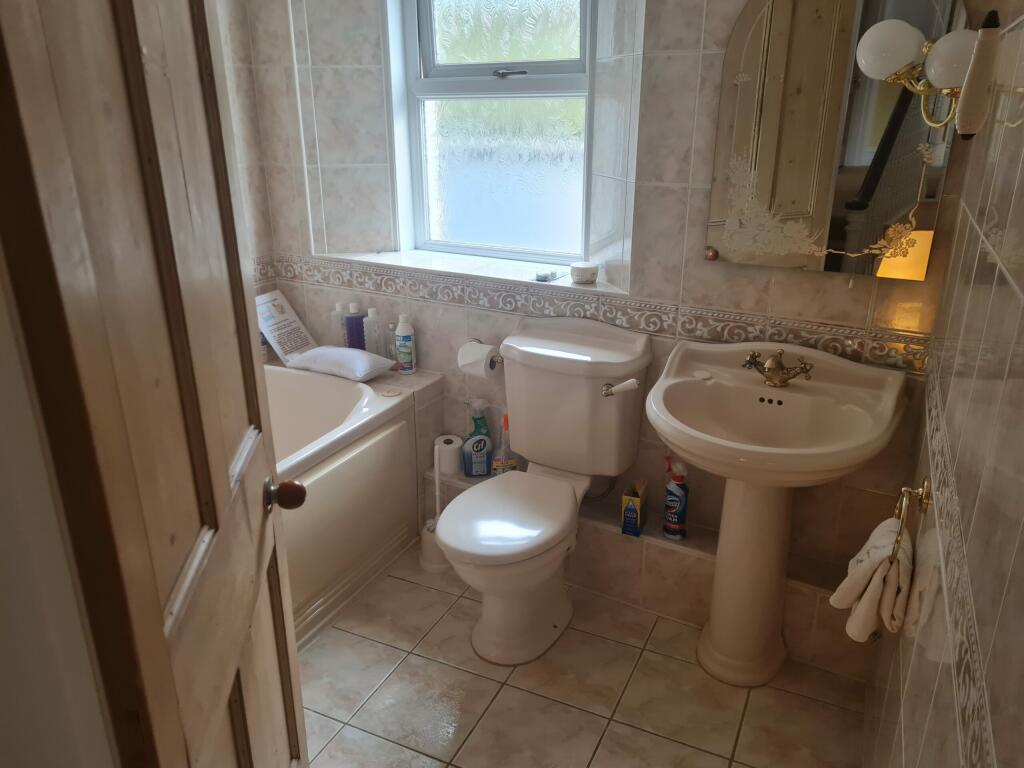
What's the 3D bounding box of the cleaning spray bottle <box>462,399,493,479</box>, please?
[{"bbox_3d":[-0.109,0.183,2.576,0.105,0.268,0.060,2,21,3],"label":"cleaning spray bottle"}]

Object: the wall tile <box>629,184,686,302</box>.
[{"bbox_3d":[0.414,-0.391,2.172,0.154,0.332,0.010,11,22,28],"label":"wall tile"}]

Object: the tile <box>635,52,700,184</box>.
[{"bbox_3d":[0.423,-0.723,2.098,0.158,0.341,0.012,11,22,29],"label":"tile"}]

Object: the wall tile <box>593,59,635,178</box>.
[{"bbox_3d":[0.303,-0.789,2.284,0.010,0.336,0.268,-5,21,-15],"label":"wall tile"}]

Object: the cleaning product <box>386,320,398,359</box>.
[{"bbox_3d":[-0.434,-0.139,2.790,0.042,0.171,0.040,6,20,15],"label":"cleaning product"}]

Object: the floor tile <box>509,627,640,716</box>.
[{"bbox_3d":[0.180,0.793,2.149,0.297,0.010,0.297,10,22,23],"label":"floor tile"}]

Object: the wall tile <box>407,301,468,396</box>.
[{"bbox_3d":[-0.256,-0.122,2.678,0.247,0.329,0.010,11,22,28],"label":"wall tile"}]

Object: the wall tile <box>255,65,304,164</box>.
[{"bbox_3d":[-0.821,-0.948,2.726,0.202,0.330,0.010,11,22,28],"label":"wall tile"}]

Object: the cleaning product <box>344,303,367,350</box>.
[{"bbox_3d":[-0.543,-0.176,2.695,0.068,0.222,0.055,3,21,6],"label":"cleaning product"}]

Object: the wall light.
[{"bbox_3d":[0.844,-0.645,1.601,0.255,0.210,0.200,9,22,24],"label":"wall light"}]

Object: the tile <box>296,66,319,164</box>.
[{"bbox_3d":[-0.707,-0.930,2.682,0.054,0.330,0.010,-2,20,-7],"label":"tile"}]

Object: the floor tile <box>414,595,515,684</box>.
[{"bbox_3d":[-0.089,0.748,2.261,0.298,0.012,0.298,9,21,24],"label":"floor tile"}]

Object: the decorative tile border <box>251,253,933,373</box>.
[{"bbox_3d":[0.059,-0.264,2.482,2.300,0.093,0.015,11,22,29],"label":"decorative tile border"}]

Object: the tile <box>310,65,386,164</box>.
[{"bbox_3d":[-0.556,-0.936,2.700,0.243,0.330,0.010,-2,20,-7],"label":"tile"}]

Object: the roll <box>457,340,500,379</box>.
[{"bbox_3d":[-0.107,-0.080,2.559,0.103,0.110,0.110,11,22,29],"label":"roll"}]

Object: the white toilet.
[{"bbox_3d":[0.050,0.305,2.207,0.460,0.865,0.685,12,23,30],"label":"white toilet"}]

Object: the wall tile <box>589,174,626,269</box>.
[{"bbox_3d":[0.299,-0.489,2.396,0.010,0.302,0.268,-5,21,-15],"label":"wall tile"}]

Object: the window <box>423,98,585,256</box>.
[{"bbox_3d":[-0.043,-0.715,2.645,0.600,0.490,0.040,10,22,23],"label":"window"}]

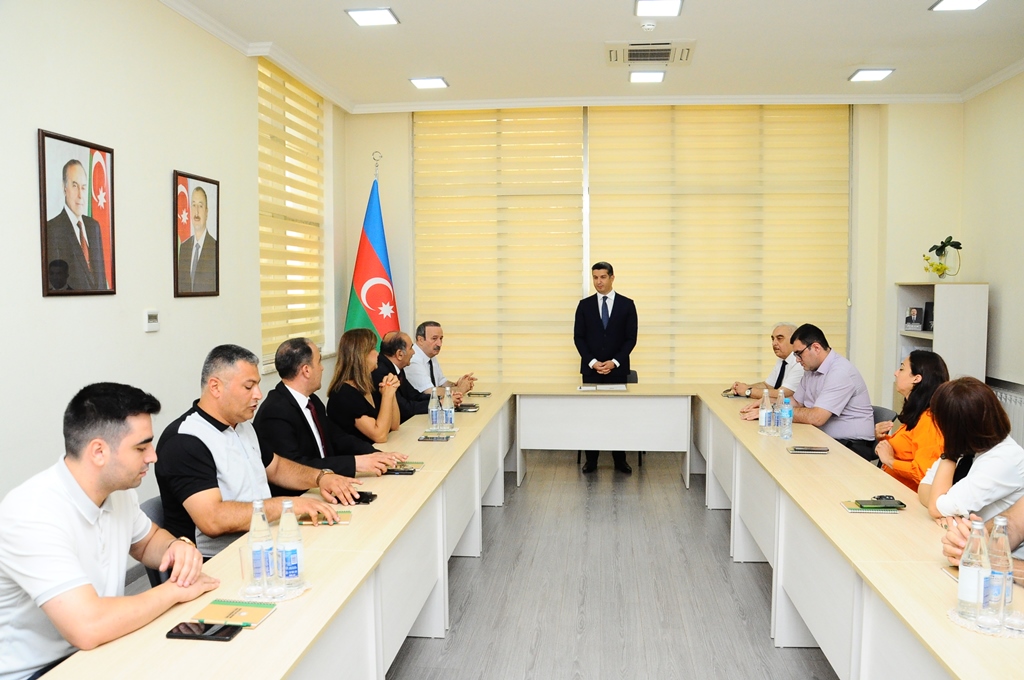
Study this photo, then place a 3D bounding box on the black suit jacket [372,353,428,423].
[{"bbox_3d":[-0.733,0.432,5.136,0.500,0.700,0.530,0,4,4],"label":"black suit jacket"}]

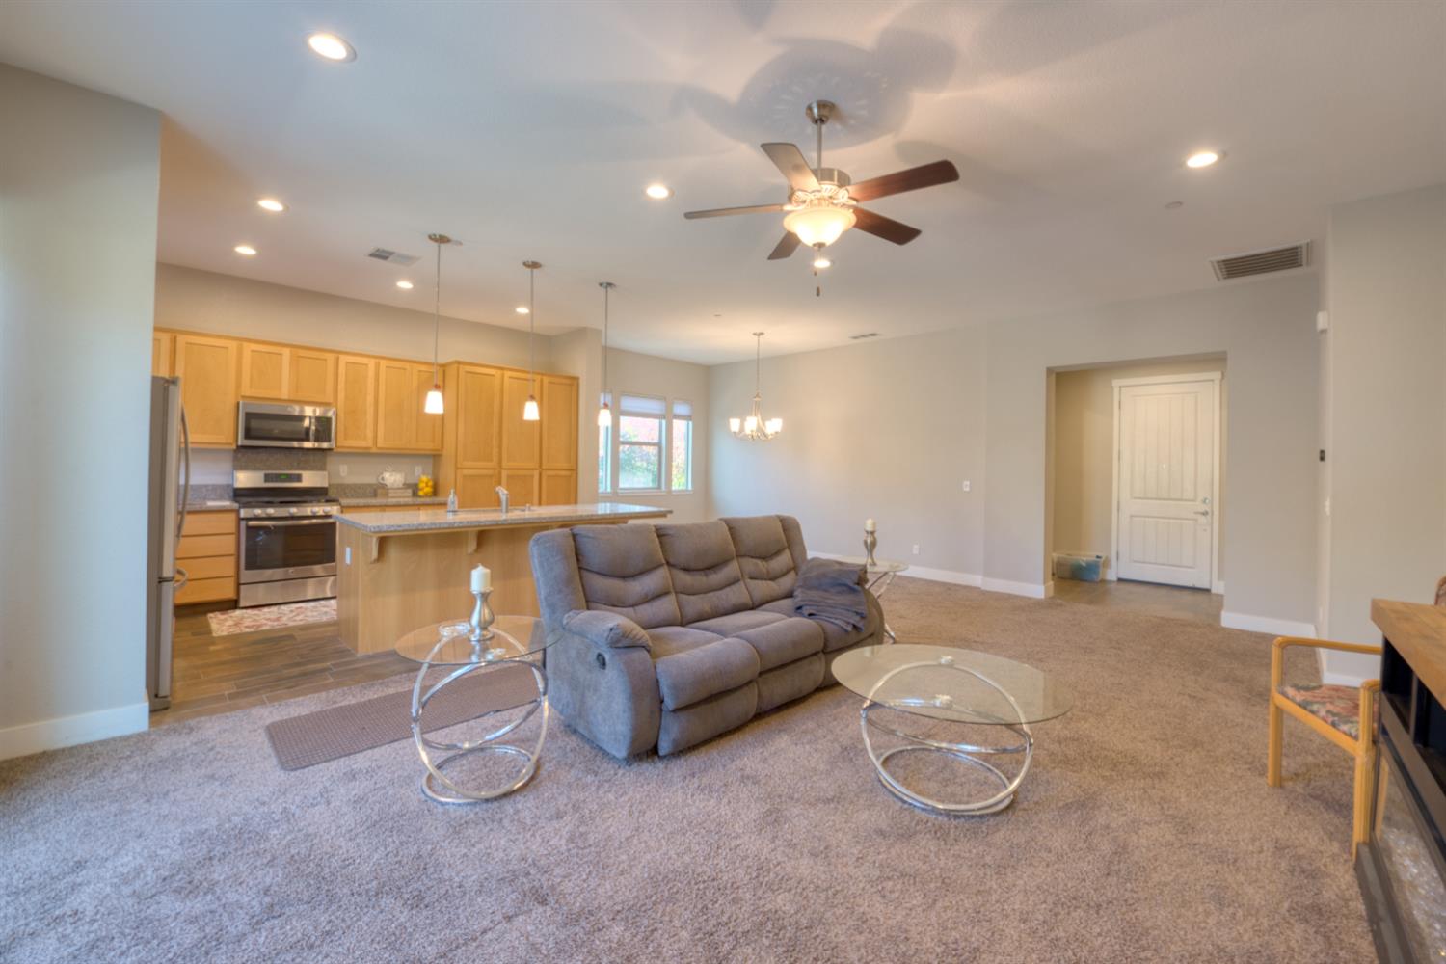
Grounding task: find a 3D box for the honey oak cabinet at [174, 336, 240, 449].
[{"bbox_3d":[-4.662,-0.798,5.072,0.425,0.990,0.330,0,2,-44],"label":"honey oak cabinet"}]

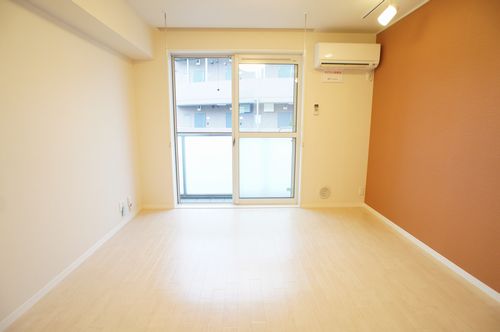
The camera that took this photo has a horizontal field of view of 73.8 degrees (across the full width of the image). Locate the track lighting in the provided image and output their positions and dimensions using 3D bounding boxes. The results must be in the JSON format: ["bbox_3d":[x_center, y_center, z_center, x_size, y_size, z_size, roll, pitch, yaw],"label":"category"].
[{"bbox_3d":[1.286,-1.400,3.107,0.100,0.170,0.090,42,0,-12],"label":"track lighting"}]

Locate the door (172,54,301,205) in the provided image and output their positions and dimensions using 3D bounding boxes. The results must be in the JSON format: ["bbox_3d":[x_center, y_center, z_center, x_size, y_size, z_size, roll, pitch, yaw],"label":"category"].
[{"bbox_3d":[-0.164,-0.458,4.508,1.714,2.029,0.100,0,8,-1],"label":"door"}]

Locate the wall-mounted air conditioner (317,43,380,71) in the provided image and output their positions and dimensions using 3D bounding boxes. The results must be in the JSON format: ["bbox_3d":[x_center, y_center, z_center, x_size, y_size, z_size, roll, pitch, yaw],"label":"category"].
[{"bbox_3d":[1.238,-1.387,4.269,0.770,0.290,0.220,0,8,-1],"label":"wall-mounted air conditioner"}]

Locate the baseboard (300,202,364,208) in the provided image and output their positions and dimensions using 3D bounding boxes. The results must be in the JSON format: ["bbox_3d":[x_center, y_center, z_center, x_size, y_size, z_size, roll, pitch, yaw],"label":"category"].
[{"bbox_3d":[1.166,0.548,4.644,0.924,0.072,0.015,0,8,-1],"label":"baseboard"}]

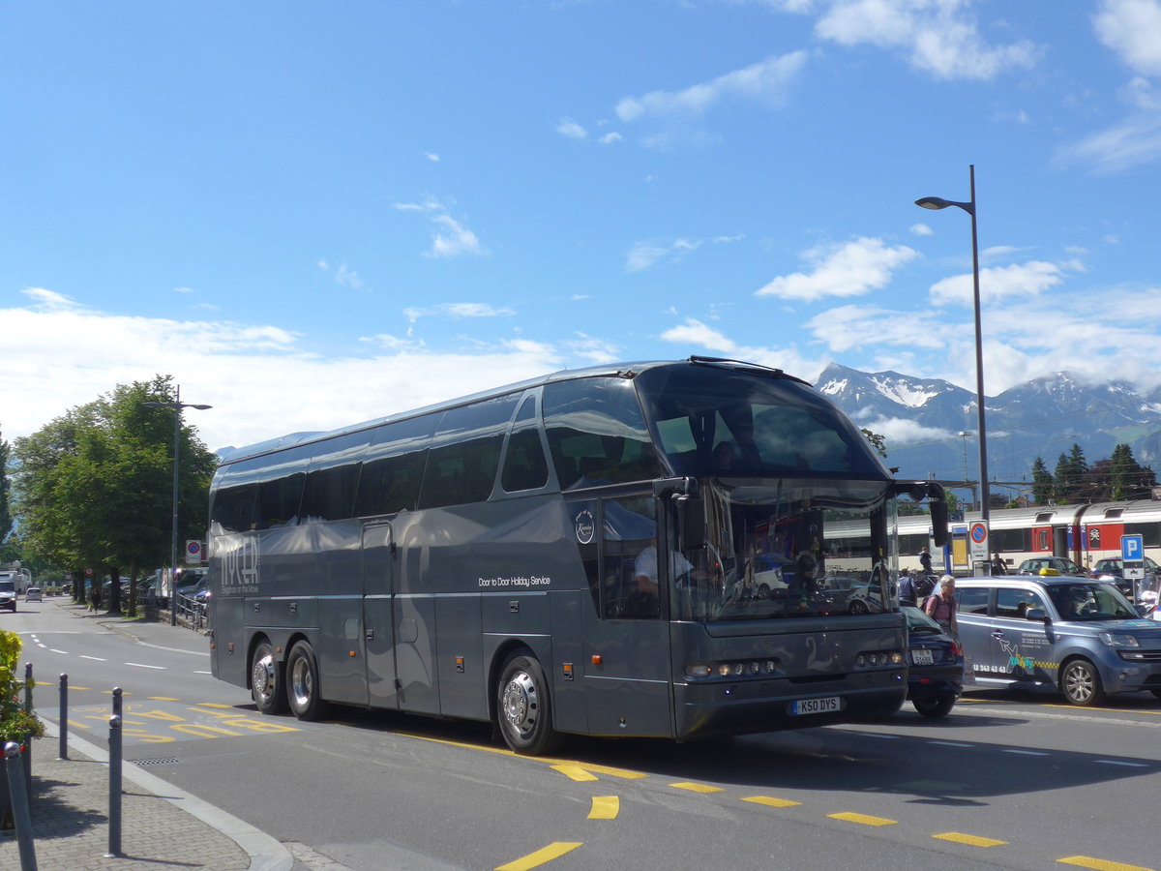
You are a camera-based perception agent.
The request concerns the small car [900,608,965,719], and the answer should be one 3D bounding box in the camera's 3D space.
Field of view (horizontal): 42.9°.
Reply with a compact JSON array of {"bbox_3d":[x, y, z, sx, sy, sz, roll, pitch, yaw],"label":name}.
[{"bbox_3d":[3.211,2.963,19.528,1.720,1.430,4.250,2,-7,-28],"label":"small car"}]

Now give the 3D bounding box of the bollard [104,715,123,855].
[{"bbox_3d":[-2.915,2.191,9.246,0.080,0.870,0.080,-1,-6,0],"label":"bollard"}]

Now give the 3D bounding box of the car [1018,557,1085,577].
[{"bbox_3d":[20.272,5.935,62.922,1.680,1.470,3.850,4,-8,-38],"label":"car"}]

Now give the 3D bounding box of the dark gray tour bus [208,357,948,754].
[{"bbox_3d":[-1.321,1.661,18.729,2.650,3.980,13.000,3,-7,-33],"label":"dark gray tour bus"}]

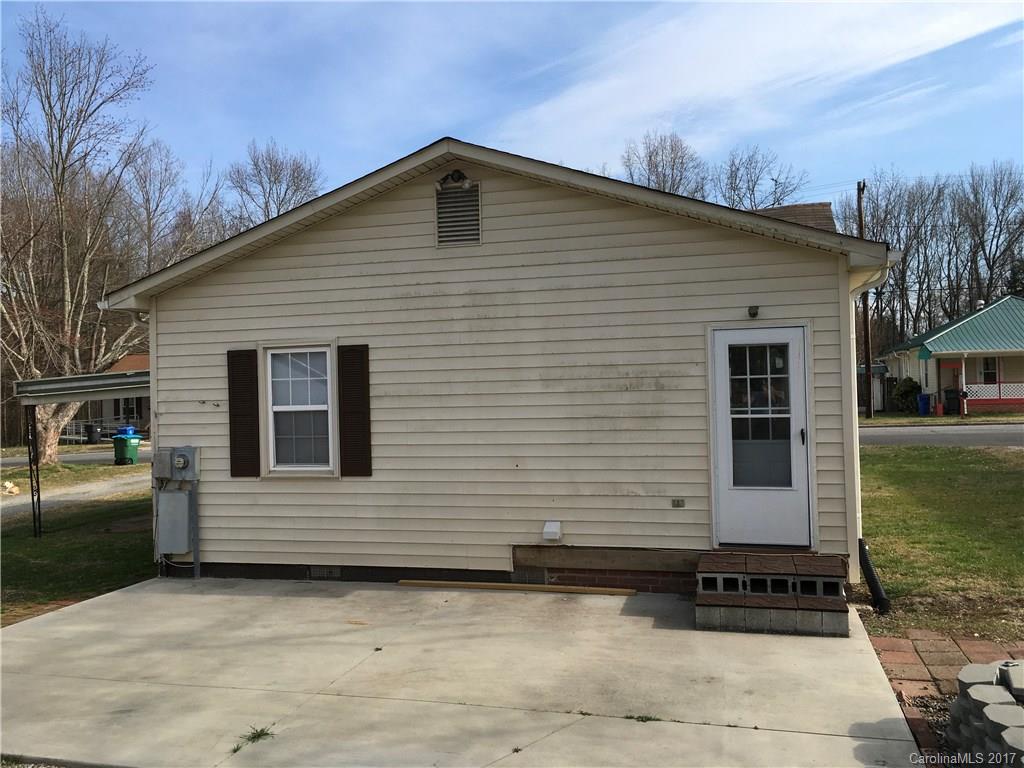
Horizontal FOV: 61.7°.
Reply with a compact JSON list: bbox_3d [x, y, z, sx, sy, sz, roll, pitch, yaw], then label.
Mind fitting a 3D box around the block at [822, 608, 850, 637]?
[{"bbox_3d":[2.714,1.981,7.252,0.200,0.195,0.395,-2,0,15],"label":"block"}]

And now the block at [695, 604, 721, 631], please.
[{"bbox_3d":[1.726,2.006,7.510,0.200,0.195,0.395,-2,0,15],"label":"block"}]

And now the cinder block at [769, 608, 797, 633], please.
[{"bbox_3d":[2.318,1.991,7.355,0.200,0.195,0.395,-2,0,15],"label":"cinder block"}]

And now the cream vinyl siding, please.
[{"bbox_3d":[-0.481,-0.188,8.742,7.370,4.180,0.150,-2,0,15],"label":"cream vinyl siding"}]

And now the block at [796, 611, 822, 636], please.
[{"bbox_3d":[2.479,1.957,7.188,0.197,0.197,0.390,-2,-1,15],"label":"block"}]

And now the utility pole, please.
[{"bbox_3d":[16.854,-4.003,41.000,0.300,11.309,0.300,-2,0,15],"label":"utility pole"}]

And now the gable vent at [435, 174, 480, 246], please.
[{"bbox_3d":[-0.554,-1.744,8.817,0.490,0.680,0.060,-2,-1,15],"label":"gable vent"}]

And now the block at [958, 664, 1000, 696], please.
[{"bbox_3d":[2.704,1.727,4.955,0.210,0.105,0.310,-2,-1,33],"label":"block"}]

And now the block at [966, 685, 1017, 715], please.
[{"bbox_3d":[2.582,1.729,4.626,0.205,0.105,0.300,-2,-1,15],"label":"block"}]

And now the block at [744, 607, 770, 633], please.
[{"bbox_3d":[2.086,1.967,7.291,0.197,0.197,0.390,-2,-1,15],"label":"block"}]

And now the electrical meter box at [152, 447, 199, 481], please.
[{"bbox_3d":[-3.749,0.887,9.559,0.510,0.385,0.190,-2,-1,15],"label":"electrical meter box"}]

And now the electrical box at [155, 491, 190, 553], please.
[{"bbox_3d":[-3.703,1.539,9.486,0.365,0.665,0.130,-2,0,15],"label":"electrical box"}]

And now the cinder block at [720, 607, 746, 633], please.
[{"bbox_3d":[1.892,1.972,7.341,0.197,0.197,0.390,-2,-1,15],"label":"cinder block"}]

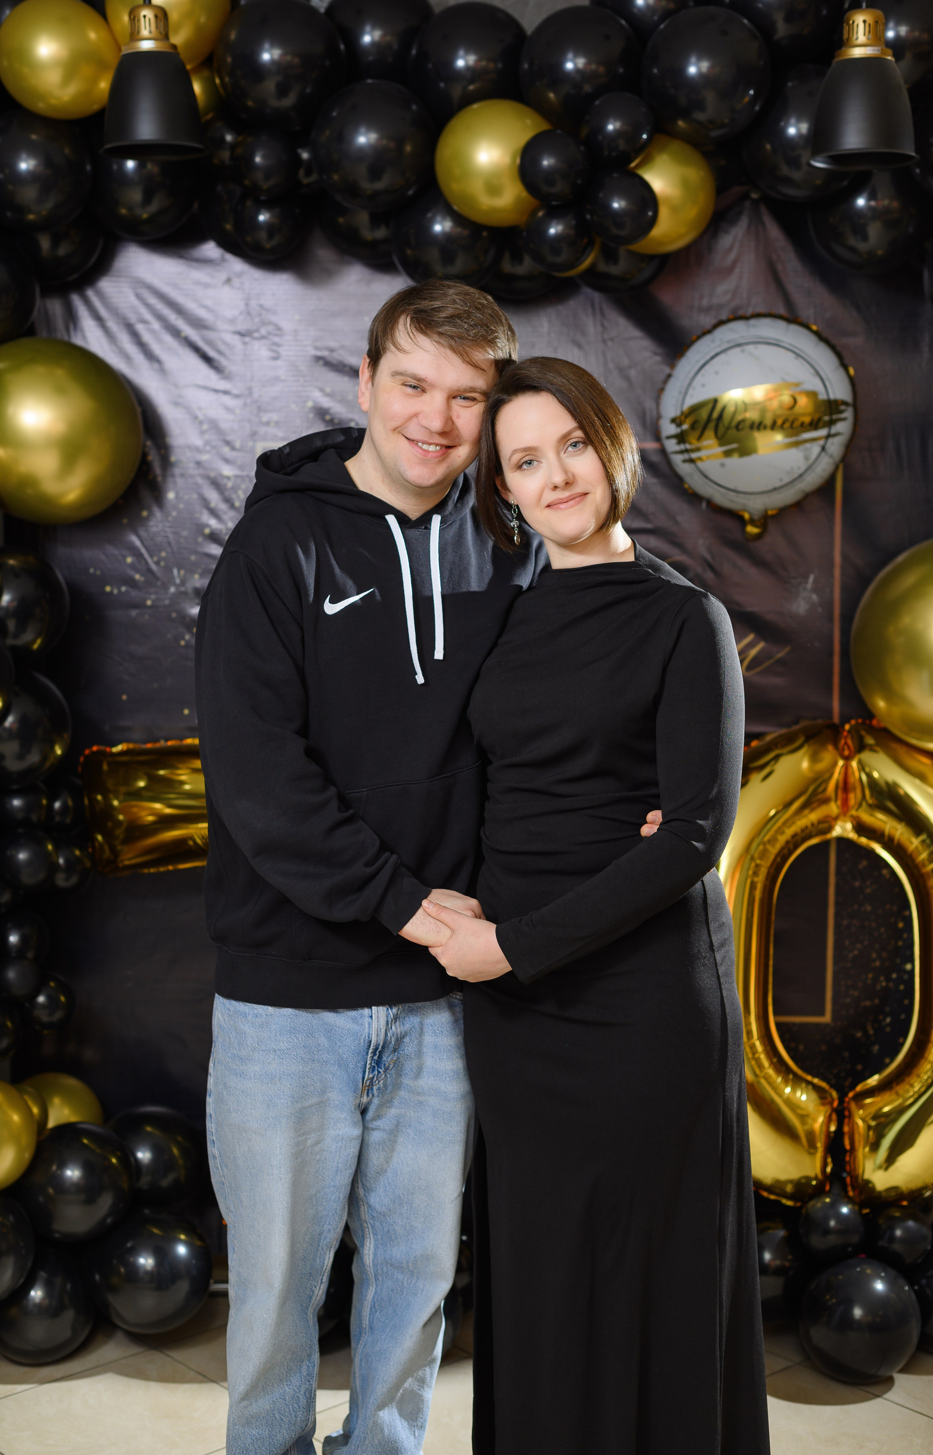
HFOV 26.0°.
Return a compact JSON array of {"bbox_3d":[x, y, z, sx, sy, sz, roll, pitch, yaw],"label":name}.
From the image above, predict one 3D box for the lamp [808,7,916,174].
[{"bbox_3d":[0.550,-0.889,2.789,0.152,0.203,0.152,0,6,4],"label":"lamp"}]

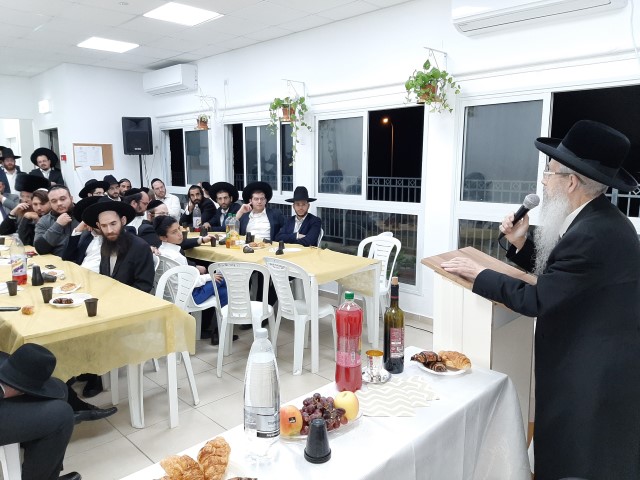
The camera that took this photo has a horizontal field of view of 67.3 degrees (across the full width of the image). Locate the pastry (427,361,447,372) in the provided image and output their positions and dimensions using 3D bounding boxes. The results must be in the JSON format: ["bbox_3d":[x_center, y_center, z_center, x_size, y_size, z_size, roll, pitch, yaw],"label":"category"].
[{"bbox_3d":[0.421,0.459,1.746,0.055,0.045,0.085,-4,10,-23],"label":"pastry"}]

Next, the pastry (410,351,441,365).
[{"bbox_3d":[0.395,0.437,1.789,0.115,0.045,0.058,0,9,5],"label":"pastry"}]

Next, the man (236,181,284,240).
[{"bbox_3d":[-0.626,0.038,5.288,0.550,1.330,0.680,-1,9,-2],"label":"man"}]

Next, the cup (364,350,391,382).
[{"bbox_3d":[0.201,0.449,1.738,0.114,0.088,0.114,0,9,0],"label":"cup"}]

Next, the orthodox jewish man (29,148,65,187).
[{"bbox_3d":[-3.692,-0.358,6.614,0.520,1.740,0.360,-7,11,-36],"label":"orthodox jewish man"}]

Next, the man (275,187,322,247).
[{"bbox_3d":[-0.243,0.130,4.920,0.500,1.310,0.760,6,11,35],"label":"man"}]

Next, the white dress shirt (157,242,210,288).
[{"bbox_3d":[-1.088,0.257,3.881,0.350,0.450,0.400,-5,10,-27],"label":"white dress shirt"}]

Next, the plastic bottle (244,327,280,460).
[{"bbox_3d":[-0.149,0.389,1.216,0.092,0.334,0.092,-1,9,-7],"label":"plastic bottle"}]

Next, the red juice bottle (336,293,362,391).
[{"bbox_3d":[0.096,0.331,1.590,0.090,0.333,0.090,1,9,3],"label":"red juice bottle"}]

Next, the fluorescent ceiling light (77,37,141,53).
[{"bbox_3d":[-2.705,-2.543,6.227,0.600,0.060,0.600,8,13,43],"label":"fluorescent ceiling light"}]

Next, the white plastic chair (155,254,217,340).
[{"bbox_3d":[-1.095,0.520,3.914,0.470,0.850,0.520,8,12,41],"label":"white plastic chair"}]

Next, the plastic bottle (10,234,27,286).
[{"bbox_3d":[-2.050,0.130,3.259,0.095,0.325,0.095,-6,11,-32],"label":"plastic bottle"}]

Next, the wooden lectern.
[{"bbox_3d":[0.764,0.641,2.142,0.460,1.120,0.470,8,13,43],"label":"wooden lectern"}]

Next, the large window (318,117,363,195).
[{"bbox_3d":[0.225,-0.919,5.283,0.640,0.820,0.060,9,12,43],"label":"large window"}]

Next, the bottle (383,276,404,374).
[{"bbox_3d":[0.271,0.307,1.722,0.074,0.340,0.074,1,9,9],"label":"bottle"}]

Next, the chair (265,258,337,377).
[{"bbox_3d":[-0.153,0.546,3.717,0.490,0.820,0.450,-8,12,-39],"label":"chair"}]

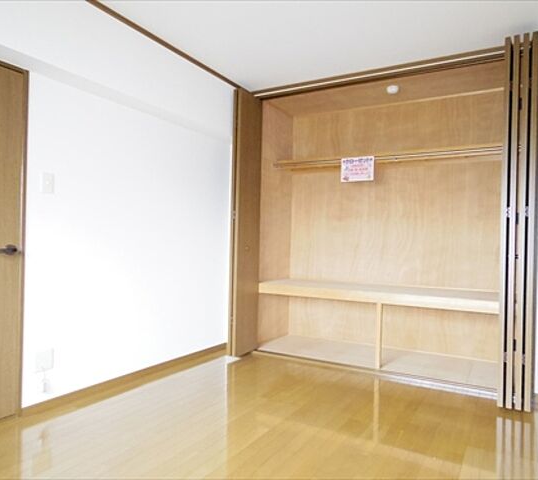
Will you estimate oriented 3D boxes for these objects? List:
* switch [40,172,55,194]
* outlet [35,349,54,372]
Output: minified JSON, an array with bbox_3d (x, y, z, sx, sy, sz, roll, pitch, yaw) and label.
[{"bbox_3d":[-1.287,-0.328,2.482,0.012,0.120,0.075,1,0,30],"label":"switch"},{"bbox_3d":[-1.310,0.704,2.483,0.012,0.120,0.113,1,0,30],"label":"outlet"}]

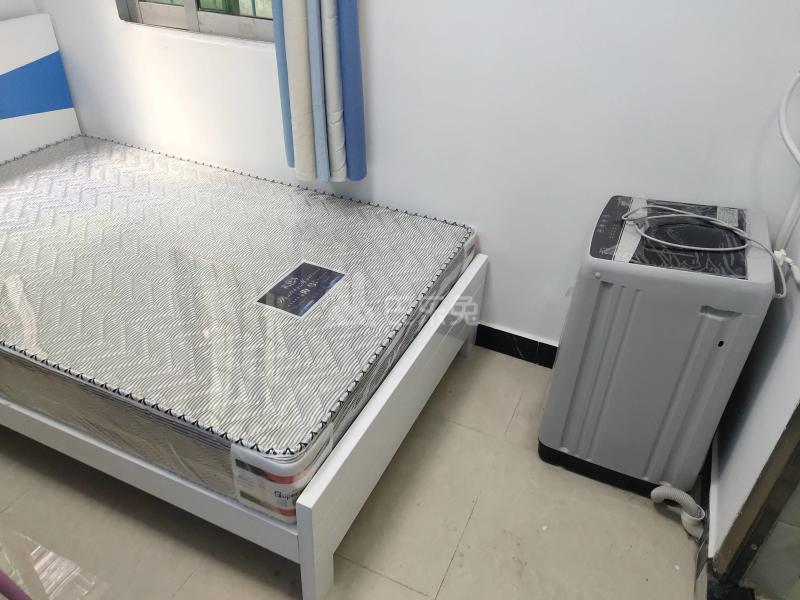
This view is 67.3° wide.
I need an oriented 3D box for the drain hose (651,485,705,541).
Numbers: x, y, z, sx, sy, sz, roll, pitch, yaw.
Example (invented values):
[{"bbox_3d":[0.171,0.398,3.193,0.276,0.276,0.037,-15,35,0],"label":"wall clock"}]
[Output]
[{"bbox_3d":[0.803,0.603,1.734,0.152,0.092,0.108,16,35,19],"label":"drain hose"}]

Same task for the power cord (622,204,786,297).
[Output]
[{"bbox_3d":[0.771,-0.144,1.552,0.405,0.105,0.240,16,35,19],"label":"power cord"}]

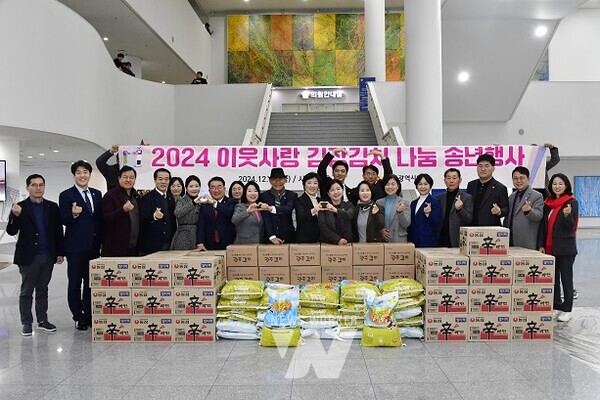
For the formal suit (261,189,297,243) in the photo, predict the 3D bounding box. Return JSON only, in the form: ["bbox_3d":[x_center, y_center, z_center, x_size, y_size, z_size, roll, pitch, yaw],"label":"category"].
[{"bbox_3d":[-0.258,0.215,6.250,0.460,0.700,0.300,0,1,0],"label":"formal suit"}]

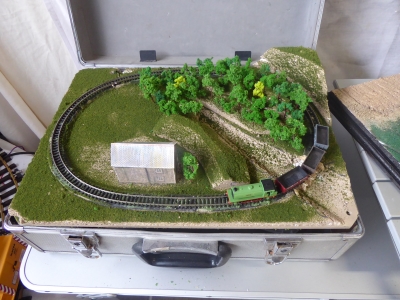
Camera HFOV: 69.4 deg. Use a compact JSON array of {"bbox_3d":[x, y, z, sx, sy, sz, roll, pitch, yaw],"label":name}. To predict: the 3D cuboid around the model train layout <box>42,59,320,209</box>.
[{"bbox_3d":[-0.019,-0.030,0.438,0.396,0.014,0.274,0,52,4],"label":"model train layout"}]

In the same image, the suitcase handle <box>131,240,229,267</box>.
[{"bbox_3d":[-0.023,0.130,0.348,0.120,0.031,0.034,0,52,4],"label":"suitcase handle"}]

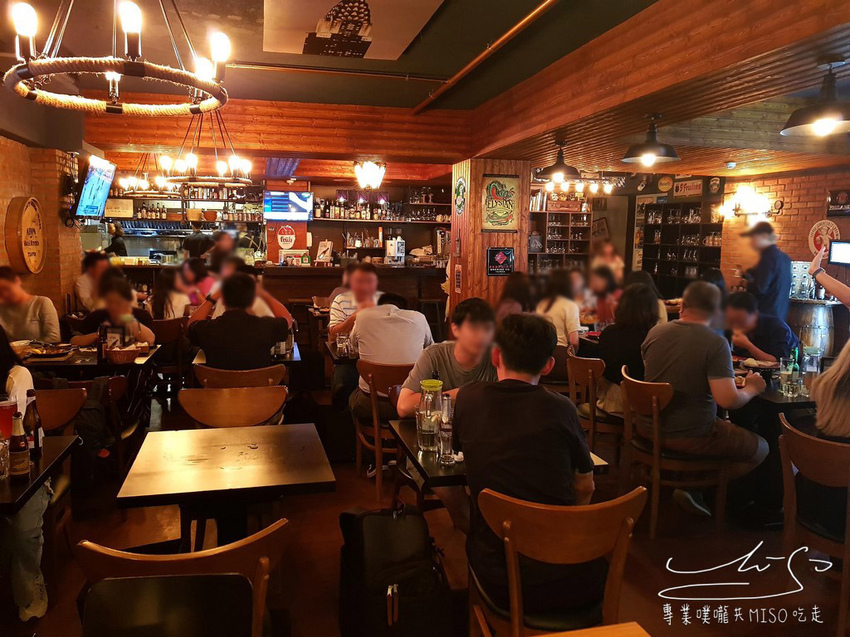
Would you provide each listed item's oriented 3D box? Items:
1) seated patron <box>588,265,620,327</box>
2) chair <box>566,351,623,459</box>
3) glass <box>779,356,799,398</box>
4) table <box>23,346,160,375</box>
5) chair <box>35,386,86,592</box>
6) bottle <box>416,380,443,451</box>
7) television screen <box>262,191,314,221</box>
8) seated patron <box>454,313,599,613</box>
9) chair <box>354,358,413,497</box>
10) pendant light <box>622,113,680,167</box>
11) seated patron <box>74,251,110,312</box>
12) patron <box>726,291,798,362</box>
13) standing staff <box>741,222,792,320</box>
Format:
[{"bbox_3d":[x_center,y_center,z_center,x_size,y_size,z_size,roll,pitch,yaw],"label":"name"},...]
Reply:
[{"bbox_3d":[1.773,0.120,6.343,0.700,1.310,0.480,-4,8,-35],"label":"seated patron"},{"bbox_3d":[1.208,0.598,4.201,0.500,0.780,0.470,0,6,-7],"label":"chair"},{"bbox_3d":[1.769,0.281,3.098,0.078,0.180,0.078,1,6,0],"label":"glass"},{"bbox_3d":[-2.337,0.622,4.093,1.150,0.750,0.690,-1,7,-15],"label":"table"},{"bbox_3d":[-1.692,0.767,2.637,0.470,0.820,0.520,-1,7,-15],"label":"chair"},{"bbox_3d":[0.017,0.361,2.413,0.095,0.262,0.100,1,7,0],"label":"bottle"},{"bbox_3d":[-1.946,-1.611,9.100,0.715,0.415,0.060,1,6,-4],"label":"television screen"},{"bbox_3d":[0.228,0.586,2.119,0.480,1.230,0.760,0,7,-8],"label":"seated patron"},{"bbox_3d":[-0.197,0.640,4.013,0.500,0.810,0.510,-2,7,-18],"label":"chair"},{"bbox_3d":[1.515,-1.200,4.295,0.385,0.335,0.385,-1,7,-15],"label":"pendant light"},{"bbox_3d":[-2.982,0.046,6.000,0.800,1.300,0.500,6,8,35],"label":"seated patron"},{"bbox_3d":[2.236,0.408,4.333,0.750,1.200,0.520,-2,7,-23],"label":"patron"},{"bbox_3d":[2.894,0.049,5.401,0.410,1.720,0.490,5,8,31],"label":"standing staff"}]

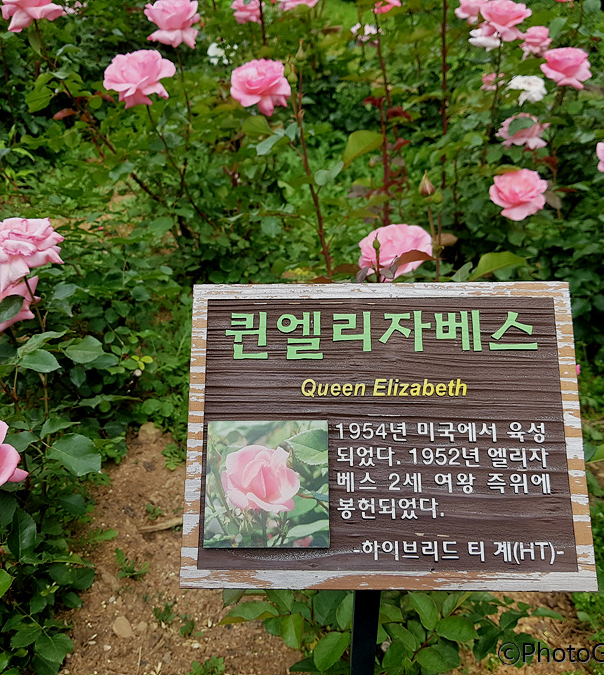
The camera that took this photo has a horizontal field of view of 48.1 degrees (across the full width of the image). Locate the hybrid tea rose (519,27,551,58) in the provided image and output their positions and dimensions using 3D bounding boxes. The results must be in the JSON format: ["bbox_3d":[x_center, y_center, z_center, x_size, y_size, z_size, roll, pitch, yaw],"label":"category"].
[{"bbox_3d":[0.593,-0.753,1.720,0.073,0.070,0.070,5,45,9],"label":"hybrid tea rose"}]

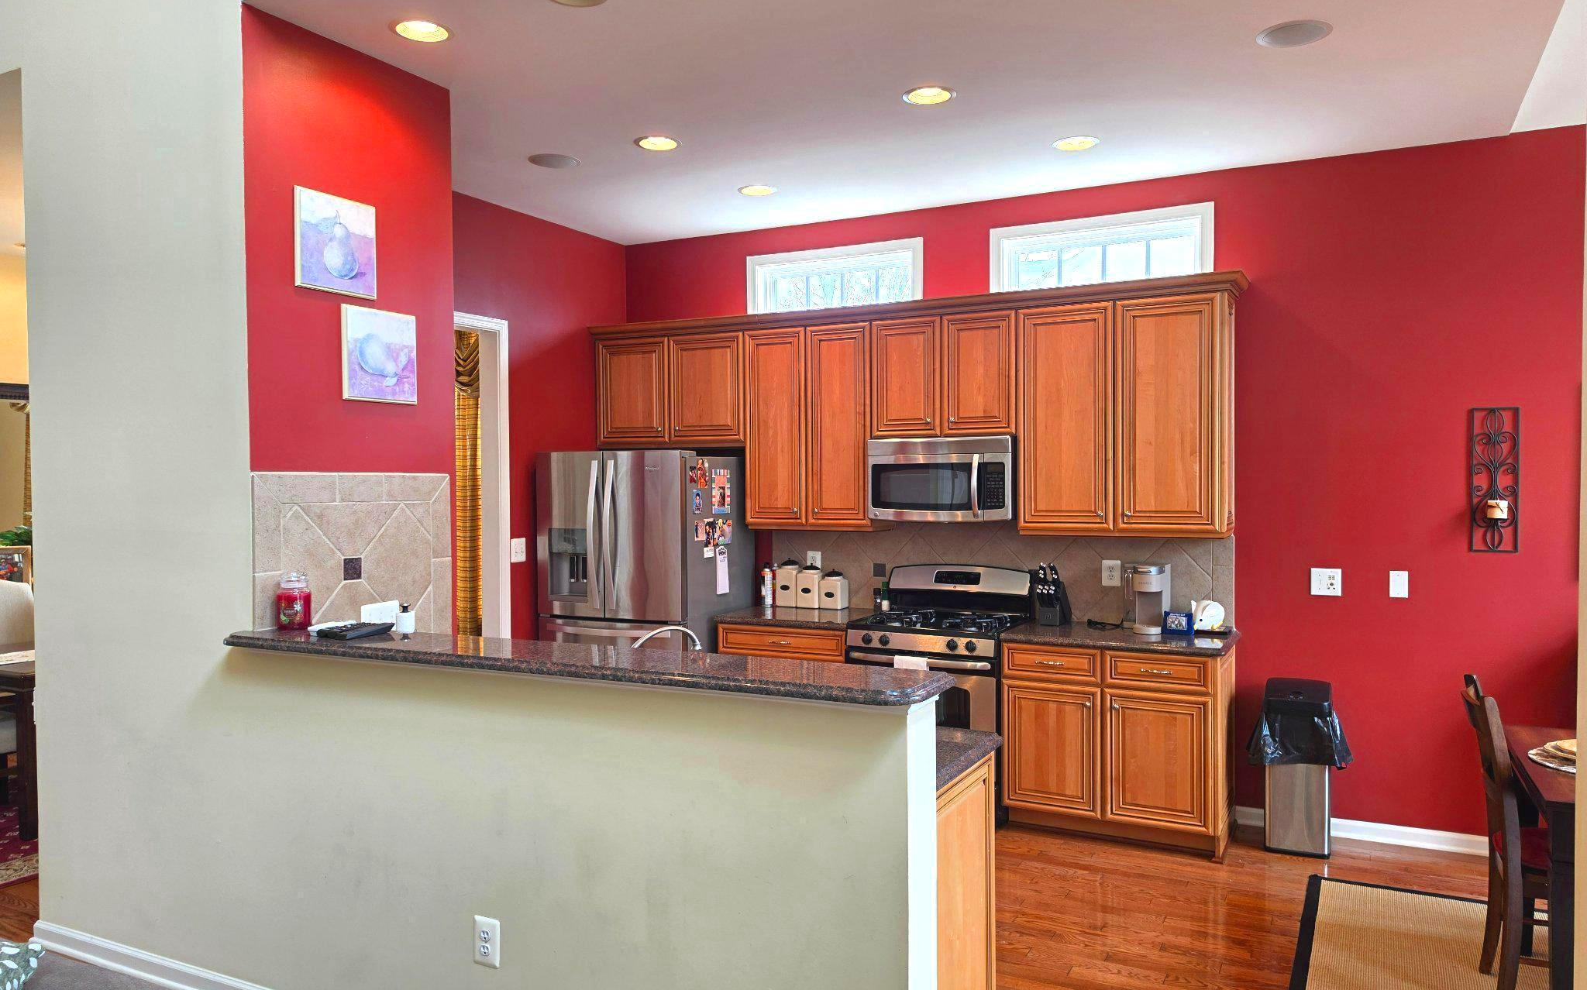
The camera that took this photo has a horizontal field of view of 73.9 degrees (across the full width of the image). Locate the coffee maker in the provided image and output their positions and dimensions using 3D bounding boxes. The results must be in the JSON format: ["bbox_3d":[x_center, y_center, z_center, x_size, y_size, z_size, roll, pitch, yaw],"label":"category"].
[{"bbox_3d":[1.669,0.481,4.978,0.203,0.320,0.280,0,1,28],"label":"coffee maker"}]

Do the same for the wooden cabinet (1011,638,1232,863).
[{"bbox_3d":[1.517,1.114,4.943,0.942,0.872,0.605,0,1,28],"label":"wooden cabinet"}]

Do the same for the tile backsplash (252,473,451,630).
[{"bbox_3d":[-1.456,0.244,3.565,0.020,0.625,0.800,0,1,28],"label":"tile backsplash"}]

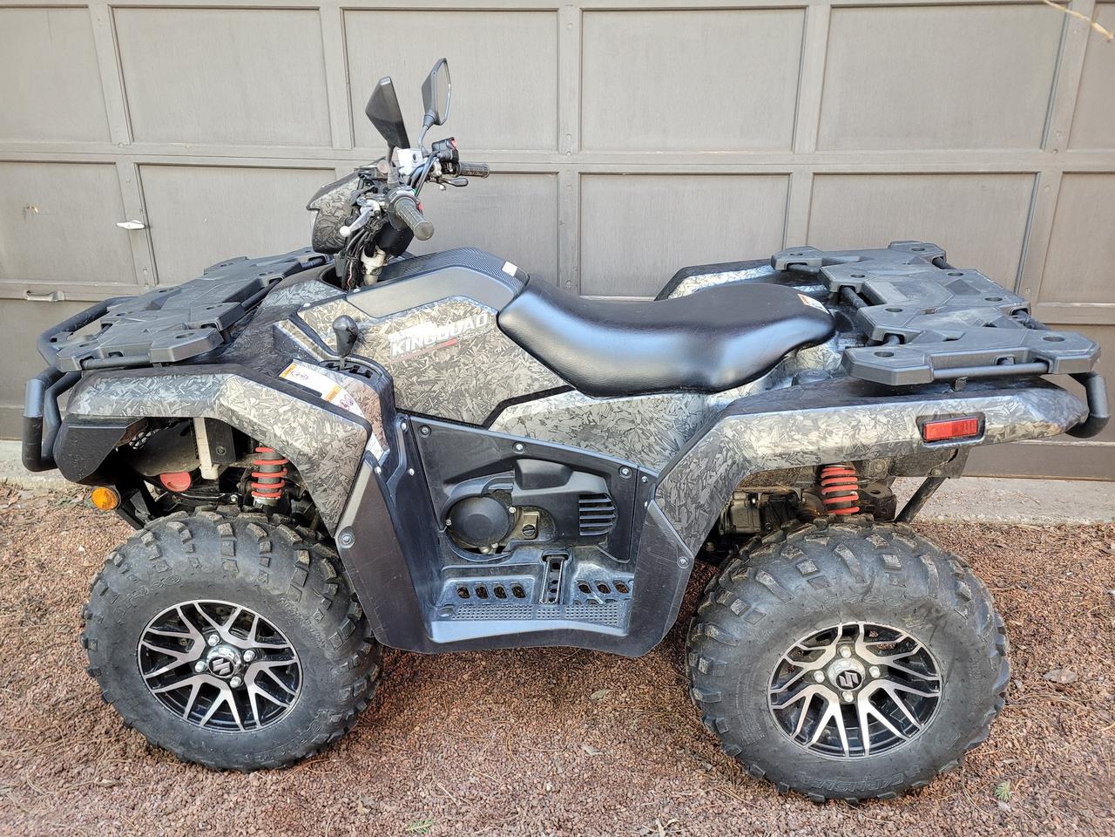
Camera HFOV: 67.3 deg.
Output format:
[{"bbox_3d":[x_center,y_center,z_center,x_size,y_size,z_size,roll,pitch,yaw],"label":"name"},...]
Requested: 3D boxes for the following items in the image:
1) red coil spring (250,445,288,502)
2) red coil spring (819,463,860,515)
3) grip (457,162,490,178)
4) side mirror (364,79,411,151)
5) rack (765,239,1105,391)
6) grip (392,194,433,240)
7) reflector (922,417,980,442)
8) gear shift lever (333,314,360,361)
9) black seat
[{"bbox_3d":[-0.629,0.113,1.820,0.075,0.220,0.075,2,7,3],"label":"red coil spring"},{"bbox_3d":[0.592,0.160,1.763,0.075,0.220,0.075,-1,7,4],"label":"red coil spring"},{"bbox_3d":[-0.218,-0.642,2.168,0.037,0.037,0.125,7,13,30],"label":"grip"},{"bbox_3d":[-0.312,-0.563,1.549,0.060,0.143,0.110,-15,35,-5],"label":"side mirror"},{"bbox_3d":[0.782,-0.267,1.890,0.460,0.085,0.890,-2,24,5],"label":"rack"},{"bbox_3d":[-0.265,-0.367,1.532,0.041,0.041,0.128,-15,39,-19],"label":"grip"},{"bbox_3d":[0.677,0.019,1.443,0.088,0.036,0.018,-5,15,6],"label":"reflector"},{"bbox_3d":[-0.447,-0.170,1.770,0.050,0.107,0.046,2,24,3],"label":"gear shift lever"},{"bbox_3d":[0.250,-0.204,1.952,0.745,0.205,0.370,2,24,3],"label":"black seat"}]

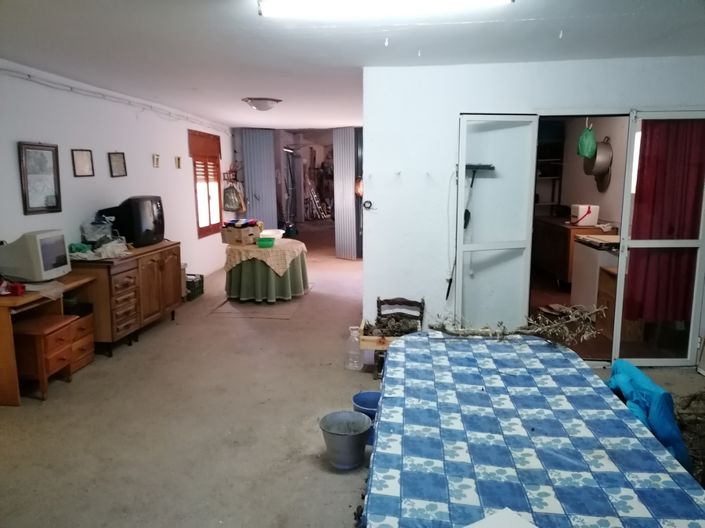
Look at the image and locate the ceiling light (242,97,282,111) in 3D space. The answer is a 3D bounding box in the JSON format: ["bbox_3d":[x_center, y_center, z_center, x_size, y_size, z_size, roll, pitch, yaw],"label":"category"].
[{"bbox_3d":[-1.035,-1.821,6.290,0.430,0.120,0.430,1,8,6],"label":"ceiling light"}]

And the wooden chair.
[{"bbox_3d":[0.387,0.599,4.474,0.390,0.605,0.410,1,8,6],"label":"wooden chair"}]

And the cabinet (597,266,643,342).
[{"bbox_3d":[2.695,0.407,5.506,0.300,0.670,0.390,1,8,6],"label":"cabinet"}]

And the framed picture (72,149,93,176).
[{"bbox_3d":[-2.630,-0.979,5.369,0.020,0.256,0.338,1,11,6],"label":"framed picture"}]

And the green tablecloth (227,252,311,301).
[{"bbox_3d":[-1.231,0.065,7.675,1.130,0.720,1.130,1,8,6],"label":"green tablecloth"}]

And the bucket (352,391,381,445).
[{"bbox_3d":[0.130,0.948,3.339,0.255,0.250,0.255,1,8,6],"label":"bucket"}]

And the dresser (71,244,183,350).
[{"bbox_3d":[-2.379,0.293,5.816,0.560,0.840,1.530,1,8,6],"label":"dresser"}]

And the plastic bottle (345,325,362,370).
[{"bbox_3d":[0.019,0.706,4.622,0.150,0.350,0.150,1,8,6],"label":"plastic bottle"}]

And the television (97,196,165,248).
[{"bbox_3d":[-2.458,-0.472,6.065,0.460,0.520,0.620,2,9,12],"label":"television"}]

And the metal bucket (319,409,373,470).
[{"bbox_3d":[-0.031,0.994,3.055,0.284,0.243,0.284,0,8,0],"label":"metal bucket"}]

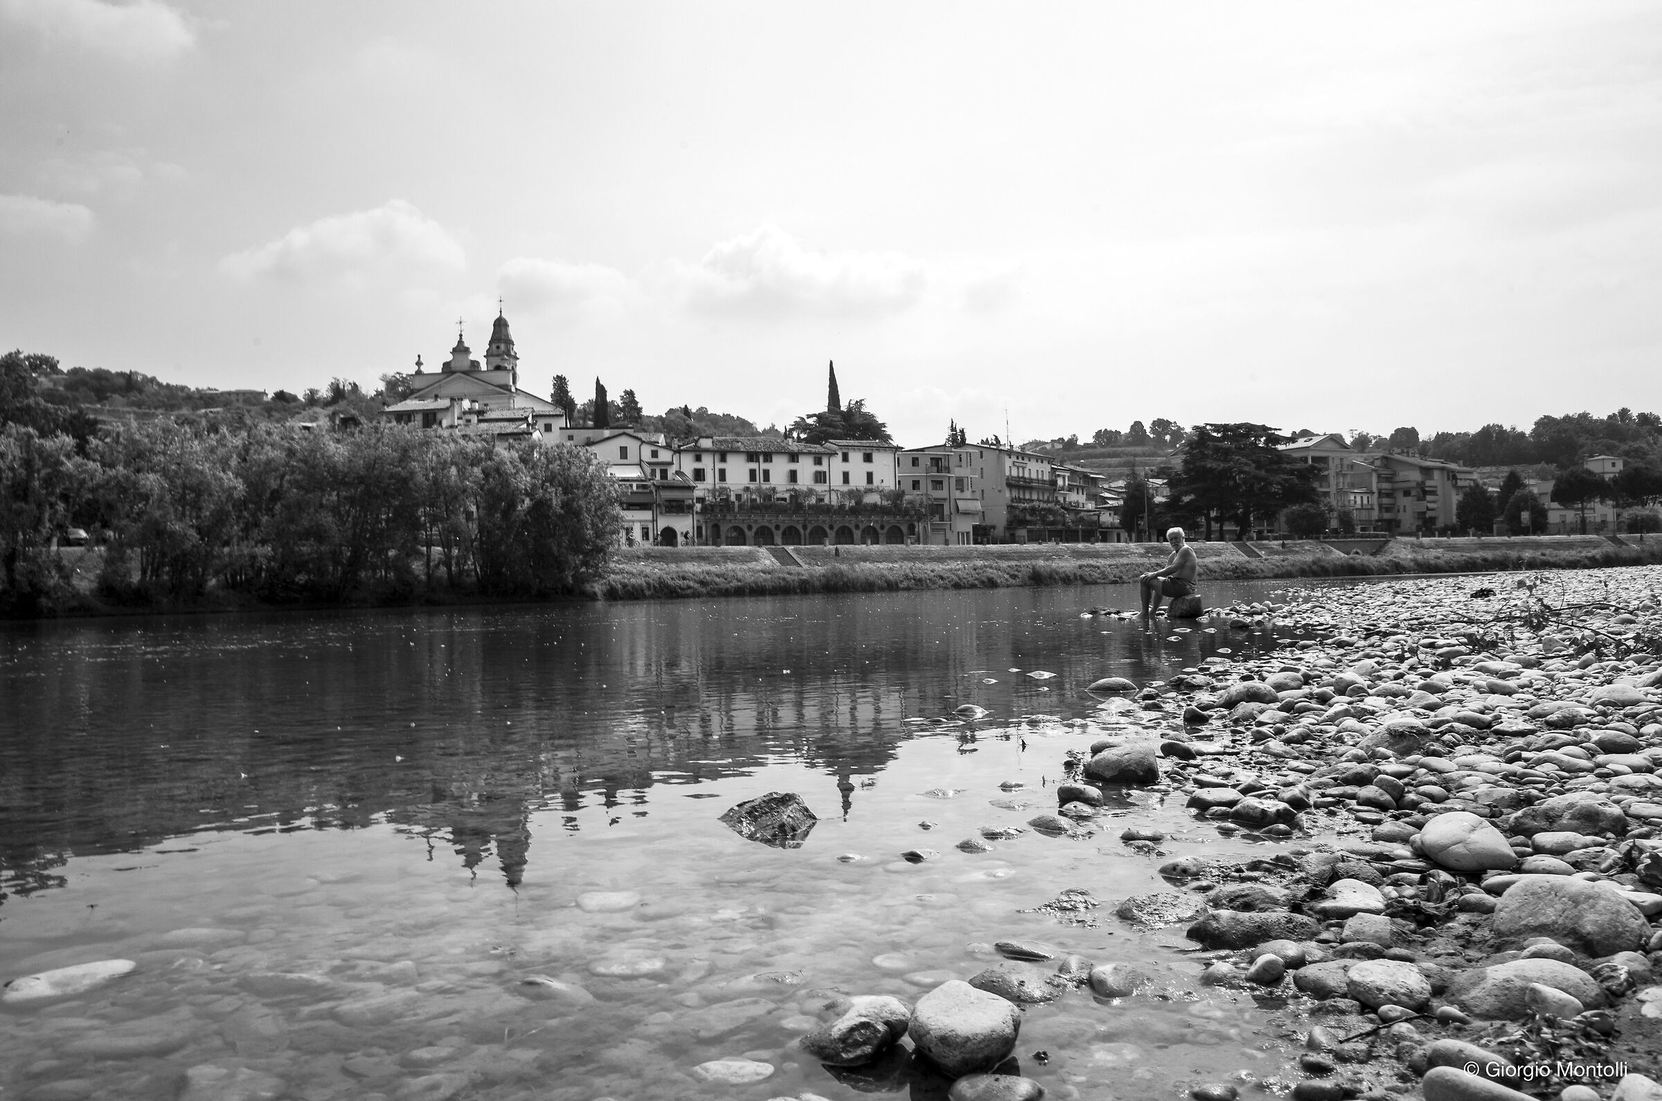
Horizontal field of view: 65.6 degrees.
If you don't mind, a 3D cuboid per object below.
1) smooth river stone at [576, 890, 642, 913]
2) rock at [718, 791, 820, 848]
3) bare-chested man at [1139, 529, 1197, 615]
[{"bbox_3d":[-0.334,0.528,1.940,0.100,0.036,0.065,-2,-2,-7],"label":"smooth river stone"},{"bbox_3d":[-0.117,0.515,2.440,0.190,0.100,0.160,-2,-2,-3],"label":"rock"},{"bbox_3d":[3.932,0.249,15.000,0.640,1.060,0.500,-2,-2,-7],"label":"bare-chested man"}]

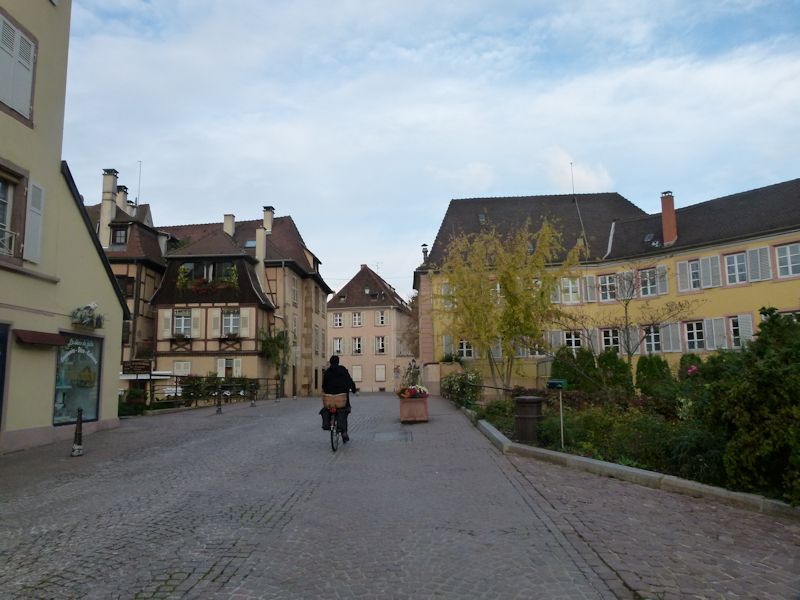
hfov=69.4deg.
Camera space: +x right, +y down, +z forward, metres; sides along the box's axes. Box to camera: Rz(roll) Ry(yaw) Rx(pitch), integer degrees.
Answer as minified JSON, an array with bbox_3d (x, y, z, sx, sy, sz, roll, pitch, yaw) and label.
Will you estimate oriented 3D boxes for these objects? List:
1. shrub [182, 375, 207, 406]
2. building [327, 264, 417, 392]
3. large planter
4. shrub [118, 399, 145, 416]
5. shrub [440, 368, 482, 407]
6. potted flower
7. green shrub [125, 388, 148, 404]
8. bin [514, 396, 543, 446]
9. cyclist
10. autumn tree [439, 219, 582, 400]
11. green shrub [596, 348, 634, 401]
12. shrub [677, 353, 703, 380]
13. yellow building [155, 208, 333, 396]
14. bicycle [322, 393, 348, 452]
[{"bbox_3d":[-7.825,3.427,22.000,0.900,1.100,0.800,2,-8,-20],"label":"shrub"},{"bbox_3d":[-2.961,3.091,61.611,7.200,13.000,10.500,-1,-7,6],"label":"building"},{"bbox_3d":[0.427,3.179,17.071,0.790,0.740,0.790,-1,-8,2],"label":"large planter"},{"bbox_3d":[-9.035,3.574,19.300,0.950,0.620,0.750,3,-8,-25],"label":"shrub"},{"bbox_3d":[2.750,3.940,25.905,1.850,1.650,1.700,-1,-7,0],"label":"shrub"},{"bbox_3d":[0.470,3.217,17.835,0.900,1.120,0.900,-1,-7,2],"label":"potted flower"},{"bbox_3d":[-10.071,3.674,22.000,0.800,0.620,0.750,3,-8,-25],"label":"green shrub"},{"bbox_3d":[2.489,2.265,10.997,0.550,0.880,0.550,-1,-7,0],"label":"bin"},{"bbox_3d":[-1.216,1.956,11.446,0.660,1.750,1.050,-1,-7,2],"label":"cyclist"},{"bbox_3d":[4.877,0.508,25.500,5.800,7.600,5.400,-2,-8,11],"label":"autumn tree"},{"bbox_3d":[9.511,3.288,25.500,1.600,2.300,1.600,-4,-8,20],"label":"green shrub"},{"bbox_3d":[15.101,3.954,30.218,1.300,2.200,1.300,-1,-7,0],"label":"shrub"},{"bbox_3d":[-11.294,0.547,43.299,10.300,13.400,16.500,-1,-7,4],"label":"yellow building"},{"bbox_3d":[-1.227,2.400,11.451,0.580,1.070,1.750,-1,-8,1],"label":"bicycle"}]

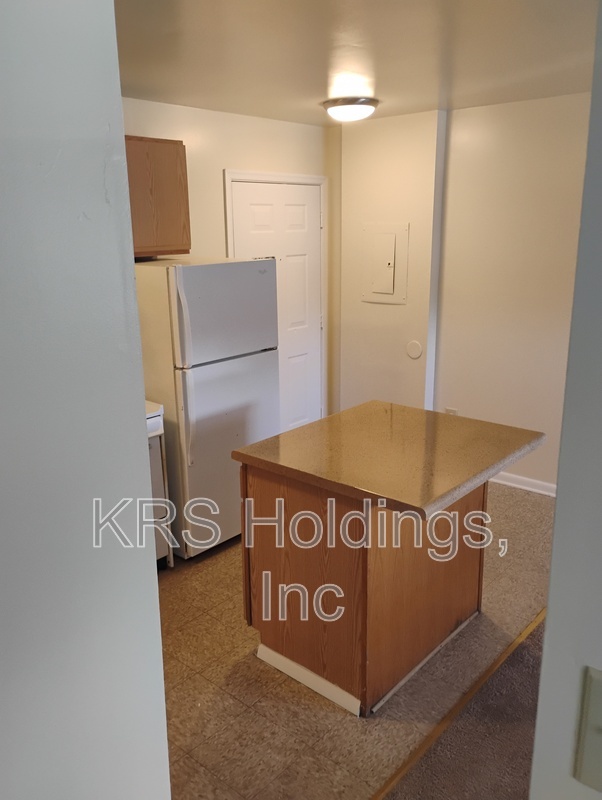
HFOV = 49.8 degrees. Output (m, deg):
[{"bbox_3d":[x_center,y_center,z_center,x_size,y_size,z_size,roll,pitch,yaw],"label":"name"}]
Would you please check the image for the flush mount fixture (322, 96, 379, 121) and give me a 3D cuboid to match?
[{"bbox_3d":[0.299,-1.707,3.840,0.330,0.105,0.330,-1,15,0],"label":"flush mount fixture"}]

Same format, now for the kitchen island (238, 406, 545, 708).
[{"bbox_3d":[0.379,0.611,2.735,0.873,0.908,0.955,12,20,40],"label":"kitchen island"}]

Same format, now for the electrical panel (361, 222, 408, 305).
[{"bbox_3d":[0.591,-0.975,4.633,0.391,0.563,0.030,12,20,40],"label":"electrical panel"}]

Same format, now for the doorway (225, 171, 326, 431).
[{"bbox_3d":[-0.154,-0.583,4.853,0.100,2.107,1.038,12,20,40],"label":"doorway"}]

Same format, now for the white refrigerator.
[{"bbox_3d":[-0.607,0.000,3.753,0.735,1.589,0.716,12,20,39],"label":"white refrigerator"}]

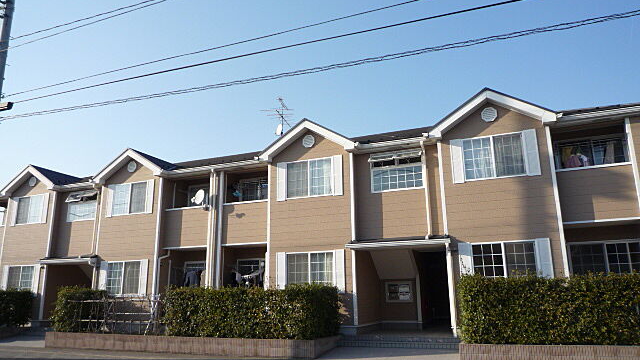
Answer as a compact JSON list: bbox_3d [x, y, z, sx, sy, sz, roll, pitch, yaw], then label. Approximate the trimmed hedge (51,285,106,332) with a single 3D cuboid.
[{"bbox_3d":[-7.678,4.165,14.884,0.600,1.290,1.500,-6,-14,21],"label":"trimmed hedge"}]

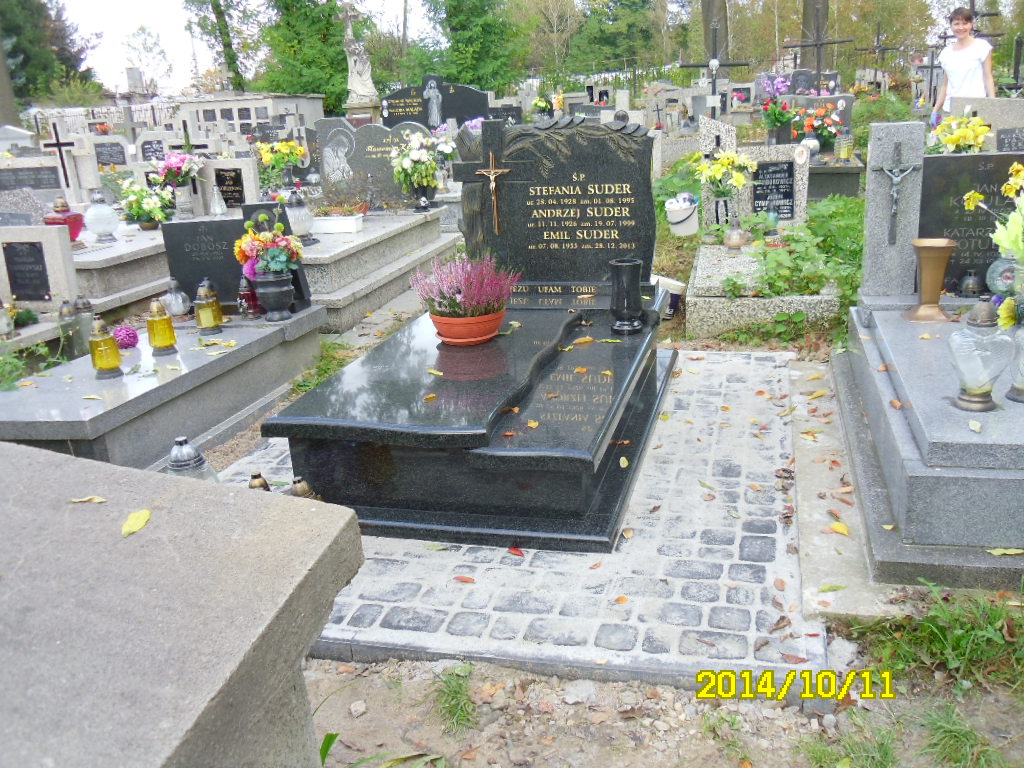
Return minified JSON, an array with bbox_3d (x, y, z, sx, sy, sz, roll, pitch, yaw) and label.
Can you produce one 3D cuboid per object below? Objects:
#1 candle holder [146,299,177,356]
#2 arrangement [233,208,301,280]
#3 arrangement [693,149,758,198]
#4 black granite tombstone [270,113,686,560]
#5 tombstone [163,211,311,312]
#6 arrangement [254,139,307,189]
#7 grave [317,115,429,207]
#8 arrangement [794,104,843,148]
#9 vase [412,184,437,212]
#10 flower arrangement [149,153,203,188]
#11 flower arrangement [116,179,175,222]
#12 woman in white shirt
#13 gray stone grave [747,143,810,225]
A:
[{"bbox_3d":[-1.395,-0.228,3.605,0.120,0.217,0.120,2,17,15],"label":"candle holder"},{"bbox_3d":[-1.177,-0.676,4.422,0.310,0.333,0.280,1,18,16],"label":"arrangement"},{"bbox_3d":[1.369,-1.342,5.874,0.410,0.266,0.330,1,18,16],"label":"arrangement"},{"bbox_3d":[-0.023,-0.390,3.402,1.087,1.130,2.073,2,17,15],"label":"black granite tombstone"},{"bbox_3d":[-1.303,-0.598,4.352,0.645,0.509,0.170,2,17,15],"label":"tombstone"},{"bbox_3d":[-2.475,-2.342,9.813,0.470,0.455,0.380,1,18,16],"label":"arrangement"},{"bbox_3d":[-0.998,-1.646,6.879,0.967,0.695,0.180,0,17,11],"label":"grave"},{"bbox_3d":[2.741,-2.294,8.200,0.420,0.400,0.360,2,17,18],"label":"arrangement"},{"bbox_3d":[-0.733,-1.585,7.756,0.200,0.202,0.200,1,18,16],"label":"vase"},{"bbox_3d":[-2.971,-1.884,8.112,0.440,0.269,0.360,1,18,16],"label":"flower arrangement"},{"bbox_3d":[-2.361,-1.158,5.888,0.360,0.330,0.330,-9,17,-20],"label":"flower arrangement"},{"bbox_3d":[3.512,-2.080,7.179,0.480,1.630,0.280,5,18,25],"label":"woman in white shirt"},{"bbox_3d":[1.755,-1.321,6.089,0.416,0.519,0.100,1,18,16],"label":"gray stone grave"}]

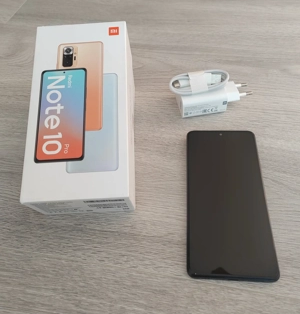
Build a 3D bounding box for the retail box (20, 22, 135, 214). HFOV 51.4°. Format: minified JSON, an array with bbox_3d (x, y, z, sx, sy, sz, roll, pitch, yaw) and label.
[{"bbox_3d":[-0.064,-0.040,0.310,0.089,0.056,0.179,-3,71,2],"label":"retail box"}]

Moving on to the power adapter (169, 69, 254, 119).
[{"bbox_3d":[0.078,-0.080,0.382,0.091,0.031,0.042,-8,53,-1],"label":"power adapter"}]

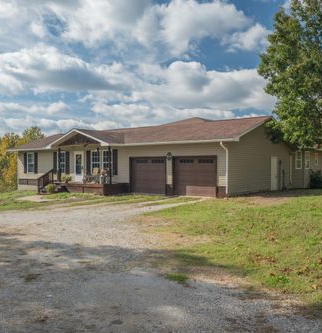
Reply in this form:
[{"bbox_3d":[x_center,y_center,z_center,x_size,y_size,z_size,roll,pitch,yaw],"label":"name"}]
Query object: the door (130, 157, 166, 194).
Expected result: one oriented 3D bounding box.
[{"bbox_3d":[-0.806,0.546,20.981,2.600,2.150,0.140,0,0,36],"label":"door"}]

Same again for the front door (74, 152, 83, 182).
[{"bbox_3d":[-5.543,0.020,24.386,0.940,2.020,0.120,0,0,36],"label":"front door"}]

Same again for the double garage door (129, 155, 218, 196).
[{"bbox_3d":[0.491,0.547,20.032,5.880,2.180,0.160,0,0,36],"label":"double garage door"}]

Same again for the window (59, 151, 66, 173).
[{"bbox_3d":[-7.001,-0.296,25.453,0.900,1.480,0.120,0,0,36],"label":"window"}]

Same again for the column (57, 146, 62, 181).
[{"bbox_3d":[-6.700,-0.066,23.900,0.150,2.250,0.150,0,0,36],"label":"column"}]

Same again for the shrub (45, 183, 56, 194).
[{"bbox_3d":[-7.174,1.452,23.500,0.620,0.700,0.620,0,0,36],"label":"shrub"}]

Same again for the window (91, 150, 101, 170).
[{"bbox_3d":[-4.183,-0.292,23.391,0.920,1.420,0.120,0,0,36],"label":"window"}]

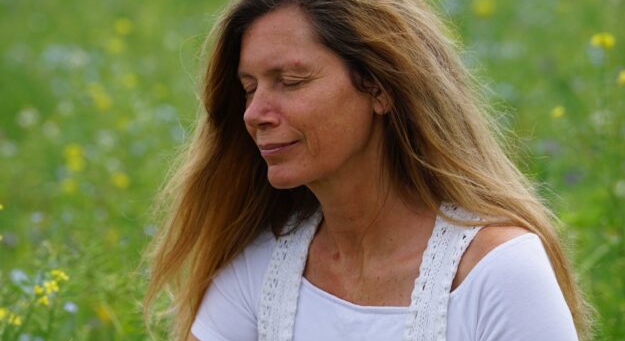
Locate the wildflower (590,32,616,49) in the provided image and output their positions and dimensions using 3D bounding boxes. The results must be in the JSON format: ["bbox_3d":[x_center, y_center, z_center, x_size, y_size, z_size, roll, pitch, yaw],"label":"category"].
[{"bbox_3d":[0.386,-0.172,4.400,0.031,0.020,0.027,0,8,0],"label":"wildflower"}]

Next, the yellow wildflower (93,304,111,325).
[{"bbox_3d":[-0.260,0.178,4.100,0.018,0.022,0.018,0,8,0],"label":"yellow wildflower"}]

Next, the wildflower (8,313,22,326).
[{"bbox_3d":[-0.327,0.164,3.650,0.015,0.015,0.015,0,8,0],"label":"wildflower"}]

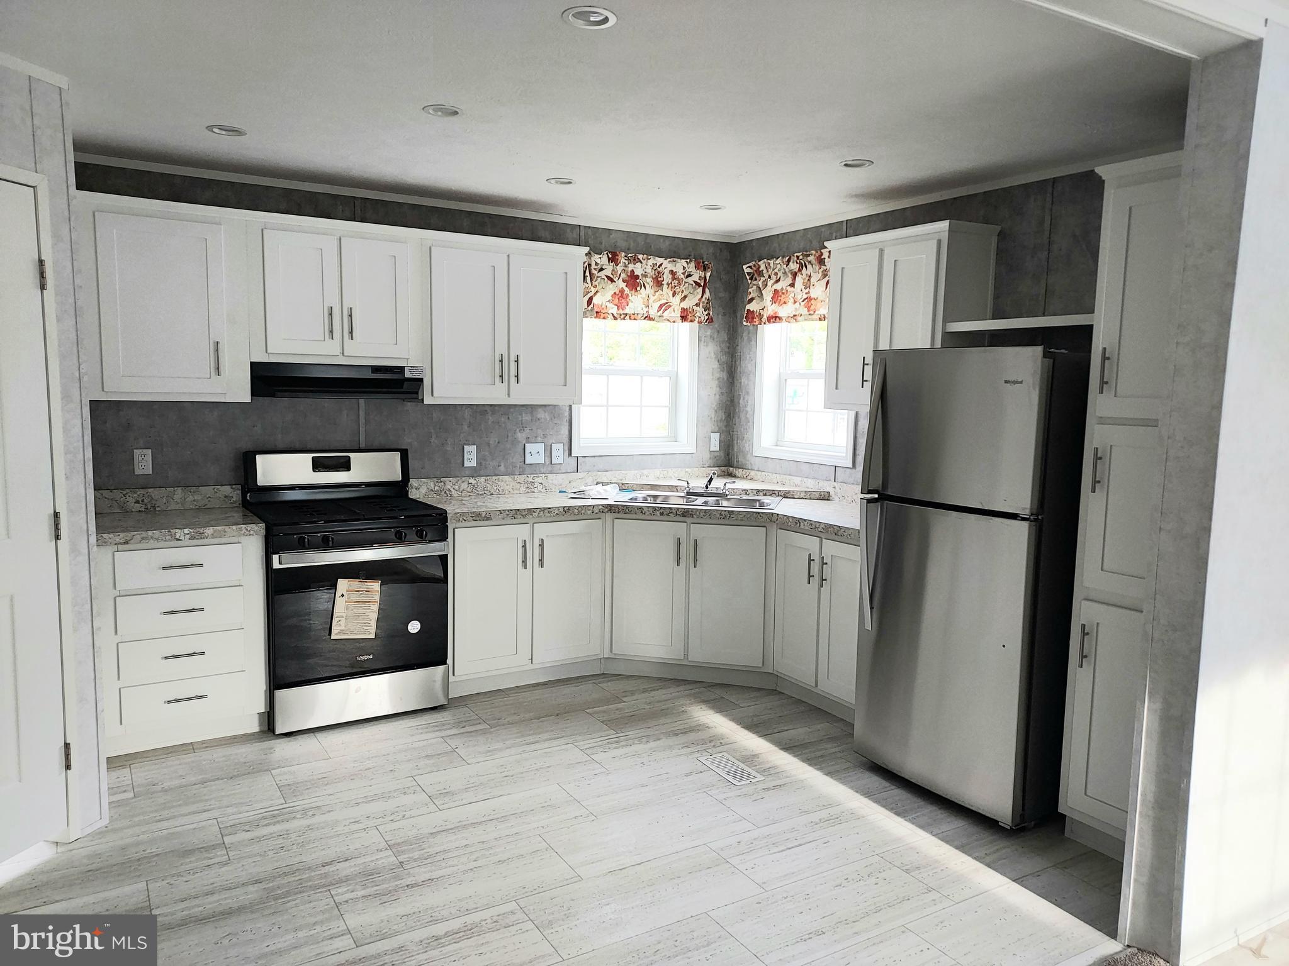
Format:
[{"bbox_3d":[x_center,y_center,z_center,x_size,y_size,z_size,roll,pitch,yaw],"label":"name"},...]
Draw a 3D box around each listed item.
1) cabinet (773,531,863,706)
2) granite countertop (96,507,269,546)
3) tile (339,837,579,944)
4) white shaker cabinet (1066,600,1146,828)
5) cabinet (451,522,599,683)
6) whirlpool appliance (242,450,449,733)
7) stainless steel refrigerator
[{"bbox_3d":[1.079,0.614,4.365,0.555,0.800,0.700,-2,7,-32],"label":"cabinet"},{"bbox_3d":[-1.973,0.168,3.784,0.582,0.041,0.635,-2,7,-32],"label":"granite countertop"},{"bbox_3d":[-0.560,1.215,2.699,0.681,0.008,0.322,-2,7,-32],"label":"tile"},{"bbox_3d":[1.841,0.766,3.029,0.685,0.800,0.430,-2,7,-32],"label":"white shaker cabinet"},{"bbox_3d":[-0.701,0.542,4.670,0.838,0.800,0.550,-2,7,-32],"label":"cabinet"},{"bbox_3d":[-1.376,0.456,4.141,0.756,1.185,0.690,-2,7,-32],"label":"whirlpool appliance"},{"bbox_3d":[1.391,0.339,3.484,0.800,1.678,0.747,-2,7,-32],"label":"stainless steel refrigerator"}]

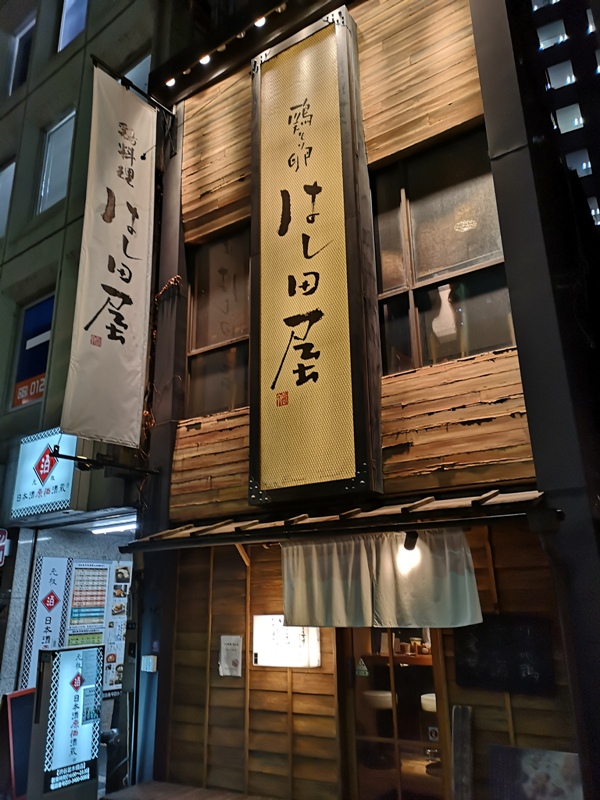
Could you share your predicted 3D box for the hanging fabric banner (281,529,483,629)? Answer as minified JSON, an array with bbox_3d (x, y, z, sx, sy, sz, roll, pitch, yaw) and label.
[{"bbox_3d":[0.533,1.351,4.670,1.580,0.660,0.160,-12,-21,31],"label":"hanging fabric banner"}]

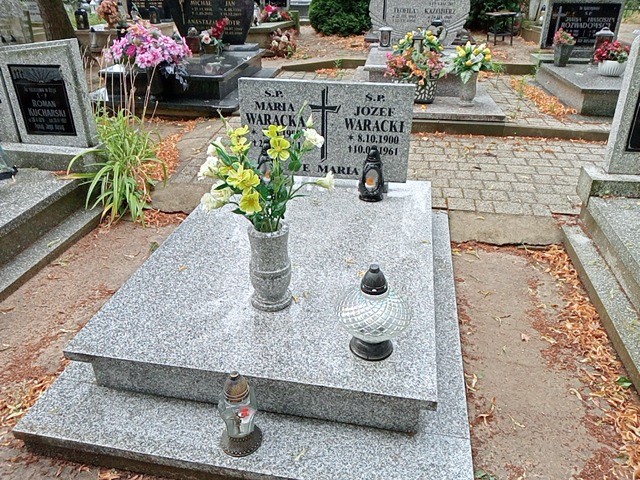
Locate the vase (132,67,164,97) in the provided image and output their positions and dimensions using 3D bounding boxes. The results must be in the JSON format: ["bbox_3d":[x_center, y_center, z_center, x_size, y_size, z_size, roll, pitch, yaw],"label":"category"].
[{"bbox_3d":[-1.587,-1.449,4.745,0.261,0.264,0.261,5,29,9],"label":"vase"}]

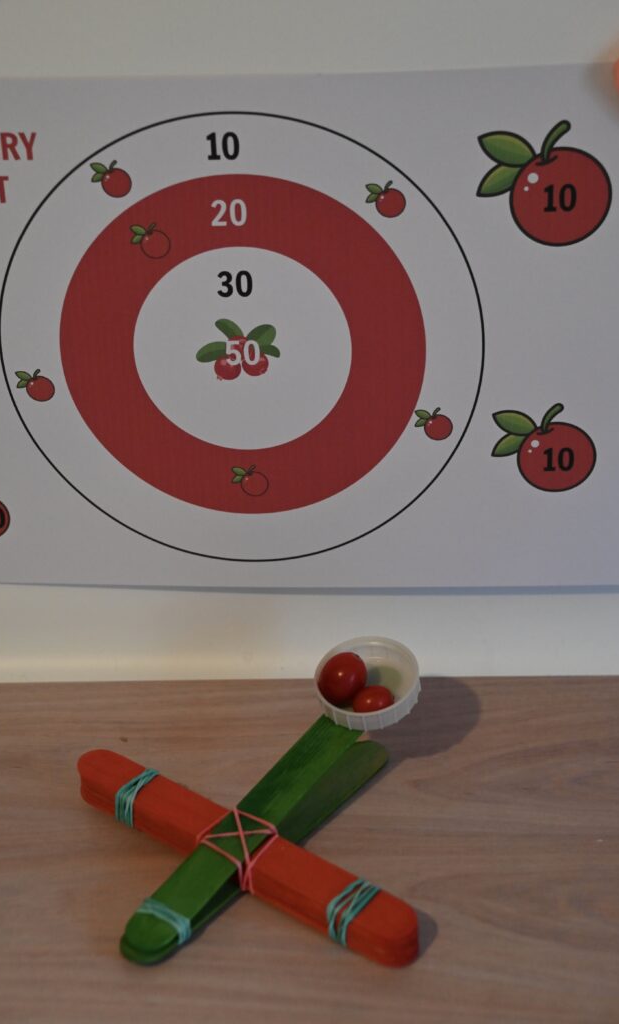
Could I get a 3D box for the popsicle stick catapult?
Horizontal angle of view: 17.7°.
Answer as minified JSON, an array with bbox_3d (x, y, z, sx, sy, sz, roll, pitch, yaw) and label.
[{"bbox_3d":[-0.014,0.101,0.724,0.150,0.054,0.154,24,38,29],"label":"popsicle stick catapult"}]

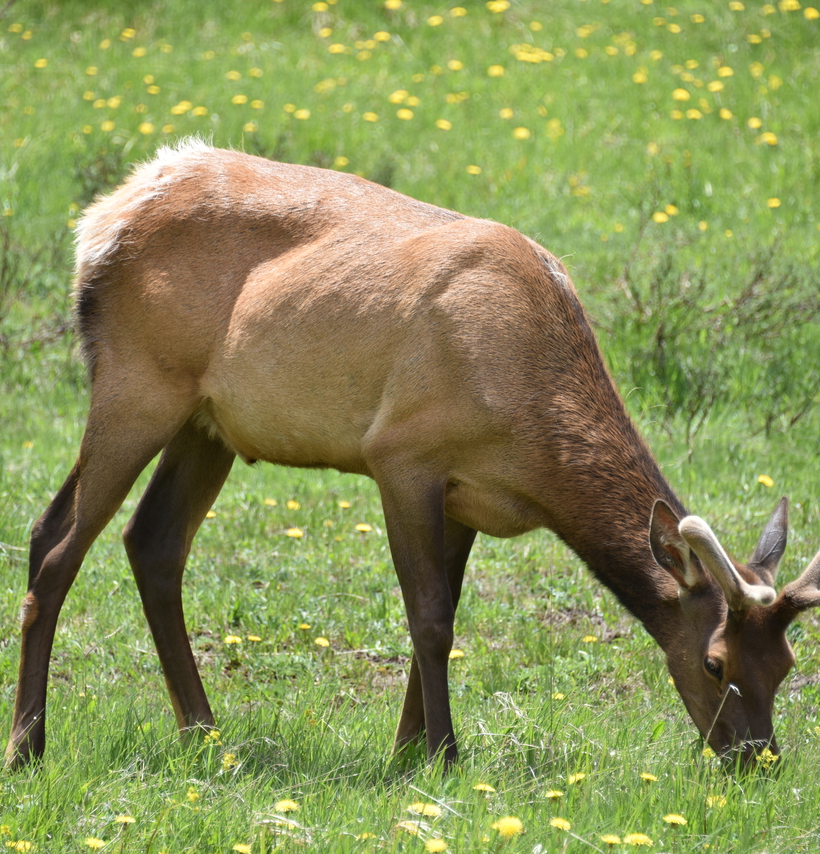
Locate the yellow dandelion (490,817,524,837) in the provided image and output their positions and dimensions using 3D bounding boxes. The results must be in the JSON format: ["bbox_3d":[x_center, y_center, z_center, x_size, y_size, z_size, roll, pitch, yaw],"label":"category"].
[{"bbox_3d":[0.184,0.755,14.100,0.052,0.034,0.048,0,7,0],"label":"yellow dandelion"}]

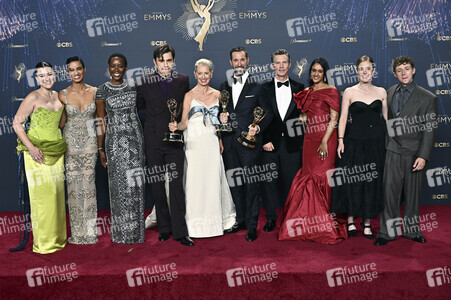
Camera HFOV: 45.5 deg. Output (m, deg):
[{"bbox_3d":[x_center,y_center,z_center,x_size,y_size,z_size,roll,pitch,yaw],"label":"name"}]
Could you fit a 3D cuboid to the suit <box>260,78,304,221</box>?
[{"bbox_3d":[0.567,0.002,5.402,0.490,1.427,0.330,0,7,6],"label":"suit"}]

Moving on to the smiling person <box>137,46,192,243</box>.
[{"bbox_3d":[-0.574,-0.044,5.064,0.540,1.857,0.400,-2,8,-8],"label":"smiling person"}]

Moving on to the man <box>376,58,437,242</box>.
[{"bbox_3d":[1.655,0.013,4.921,0.580,1.701,0.400,1,8,15],"label":"man"}]

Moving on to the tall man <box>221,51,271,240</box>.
[{"bbox_3d":[0.183,-0.071,5.171,0.540,1.817,0.480,1,8,16],"label":"tall man"}]

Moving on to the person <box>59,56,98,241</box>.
[{"bbox_3d":[-1.399,0.010,5.104,0.410,1.769,0.340,-2,8,-8],"label":"person"}]

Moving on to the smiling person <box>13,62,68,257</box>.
[{"bbox_3d":[-1.666,0.065,4.861,0.480,1.687,0.420,-3,8,-18],"label":"smiling person"}]

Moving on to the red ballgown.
[{"bbox_3d":[0.829,0.132,5.100,0.640,1.448,0.550,1,8,15],"label":"red ballgown"}]

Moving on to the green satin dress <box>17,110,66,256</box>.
[{"bbox_3d":[-1.677,0.264,4.919,0.460,1.323,0.400,-3,8,-18],"label":"green satin dress"}]

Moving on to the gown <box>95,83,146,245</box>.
[{"bbox_3d":[-0.987,0.107,5.105,0.450,1.519,0.350,-2,7,-6],"label":"gown"}]

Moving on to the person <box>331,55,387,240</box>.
[{"bbox_3d":[1.269,-0.024,5.137,0.530,1.731,0.400,0,8,10],"label":"person"}]

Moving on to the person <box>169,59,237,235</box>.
[{"bbox_3d":[-0.206,-0.023,5.264,0.620,1.711,0.520,-1,7,-4],"label":"person"}]

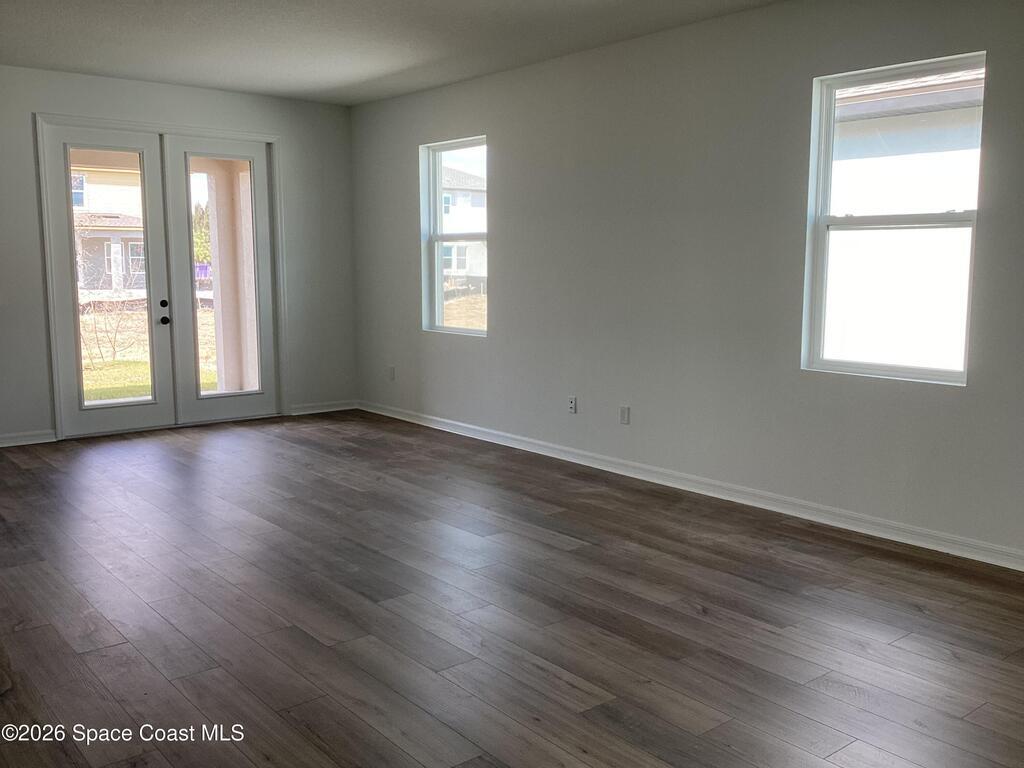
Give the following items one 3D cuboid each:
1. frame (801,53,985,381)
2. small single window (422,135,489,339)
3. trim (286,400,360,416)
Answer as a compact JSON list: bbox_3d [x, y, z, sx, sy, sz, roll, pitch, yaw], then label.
[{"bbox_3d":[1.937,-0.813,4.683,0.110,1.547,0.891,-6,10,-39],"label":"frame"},{"bbox_3d":[-0.443,-1.191,7.520,0.110,1.553,0.907,-6,10,-39],"label":"small single window"},{"bbox_3d":[-1.786,0.222,8.673,0.730,0.095,0.018,-6,10,-39],"label":"trim"}]

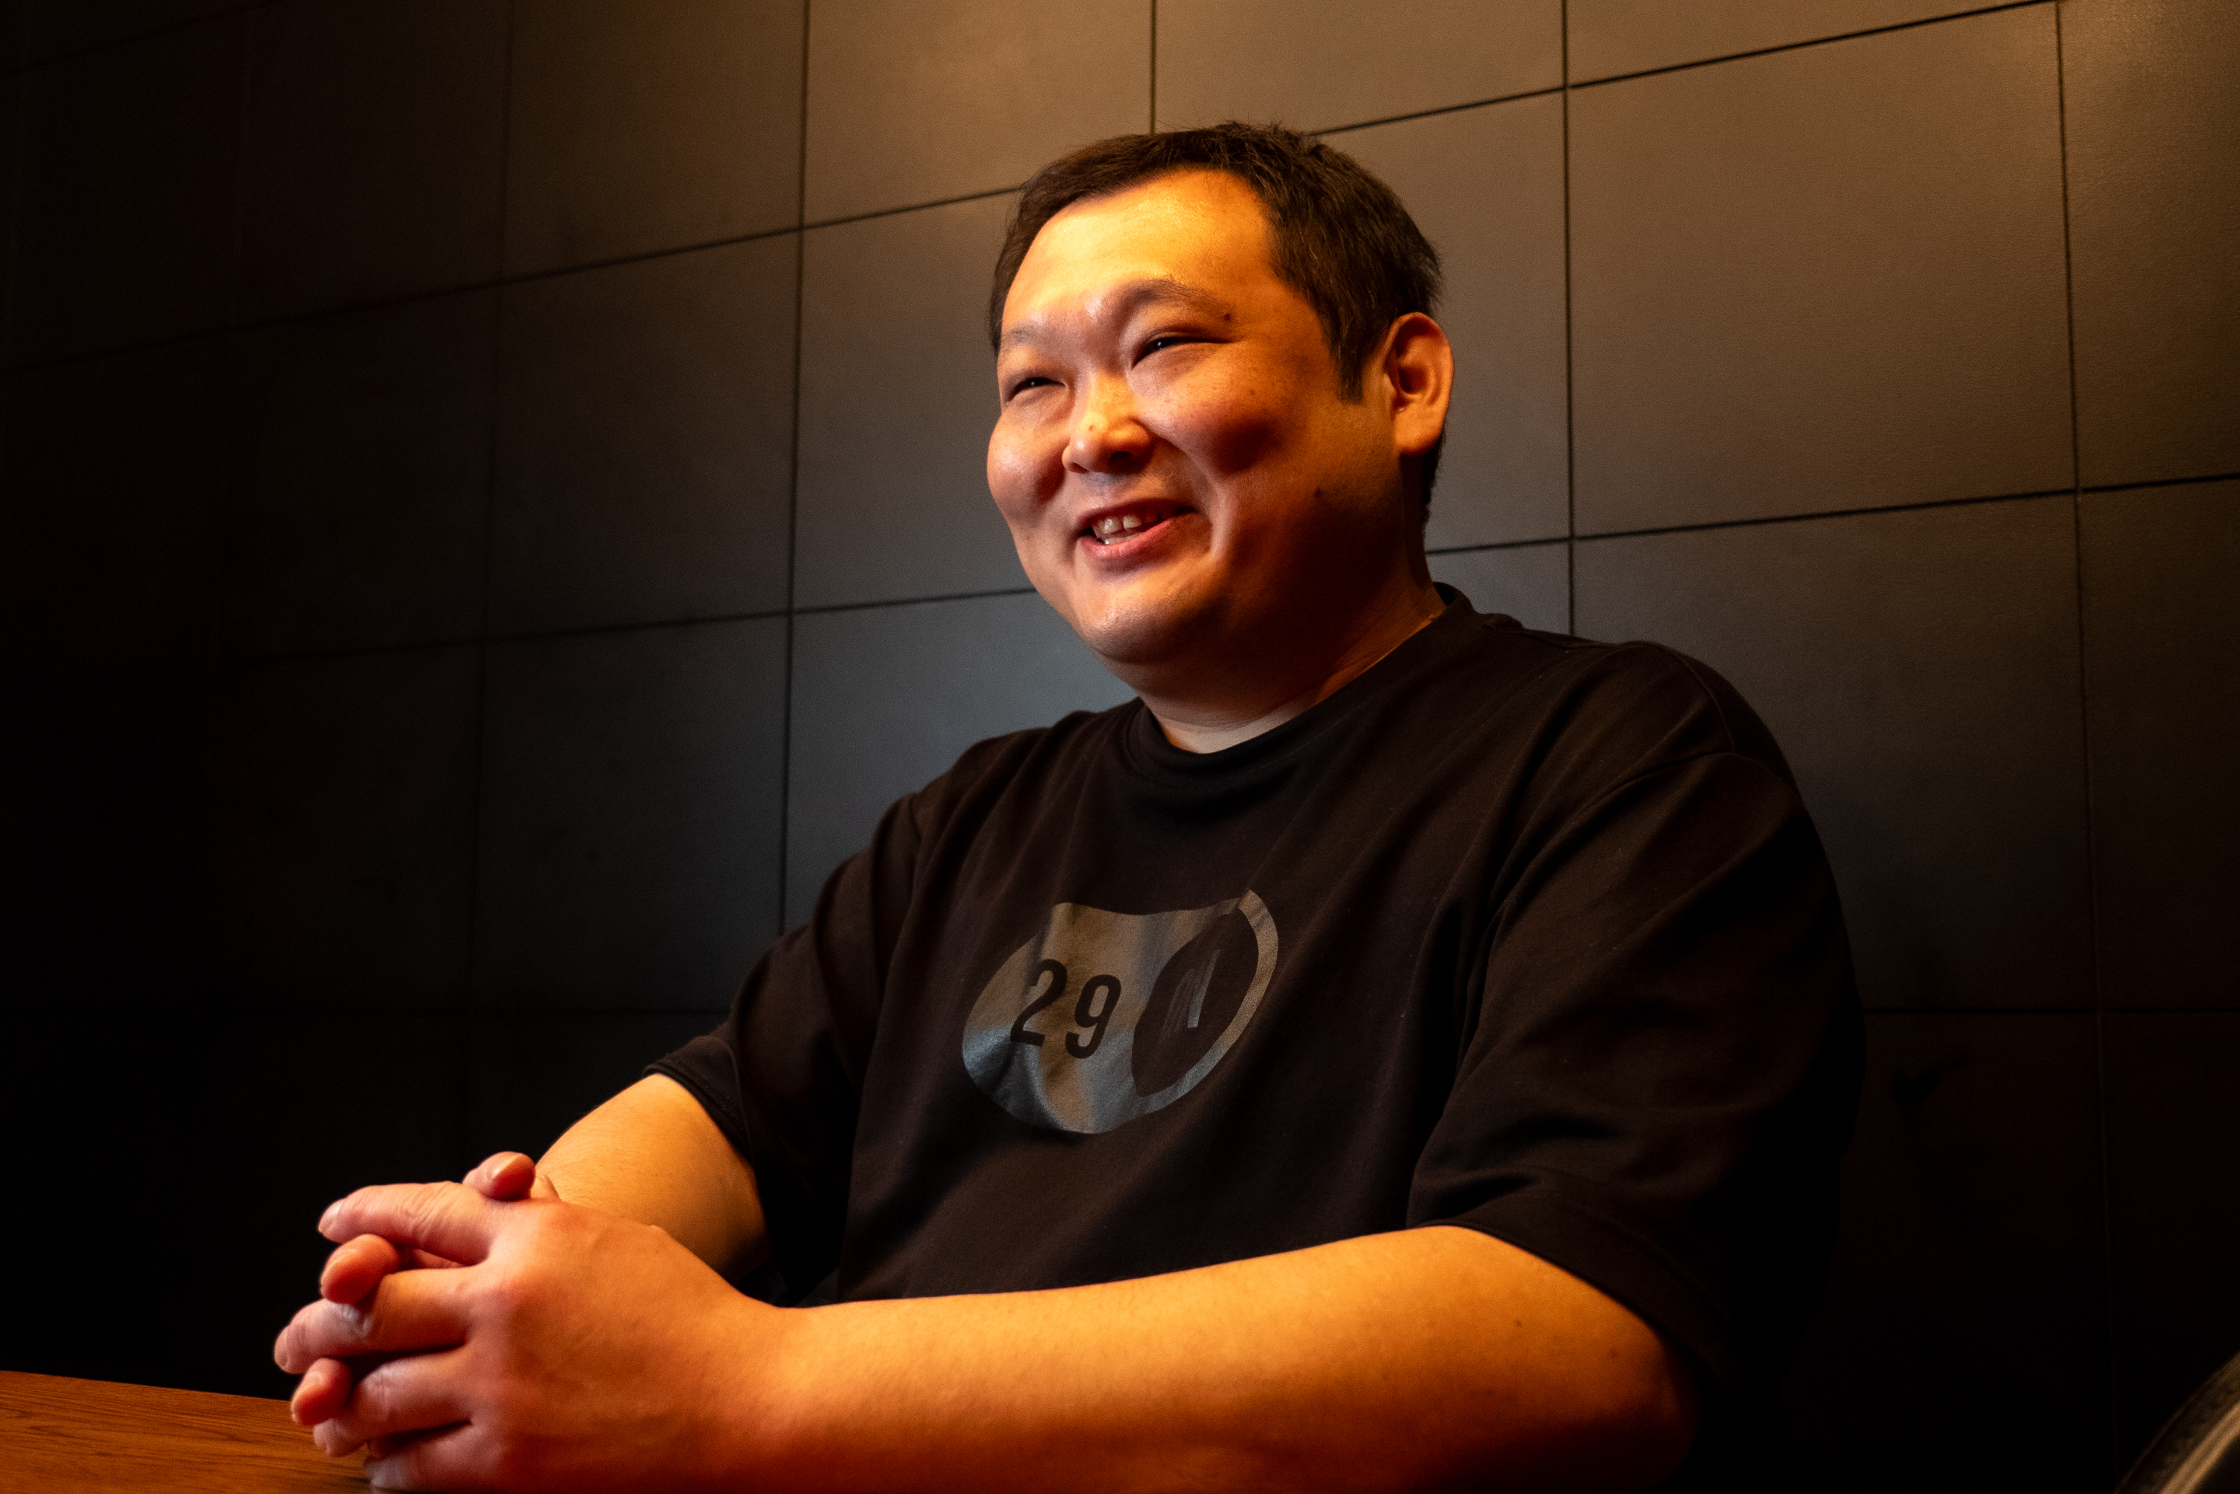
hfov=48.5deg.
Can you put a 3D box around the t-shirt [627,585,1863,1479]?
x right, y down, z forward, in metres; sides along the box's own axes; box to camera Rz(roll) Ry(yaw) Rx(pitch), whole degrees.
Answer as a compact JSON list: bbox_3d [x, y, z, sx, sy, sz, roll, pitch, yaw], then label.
[{"bbox_3d":[0.078,0.195,1.150,0.540,0.560,0.360,-4,-8,37],"label":"t-shirt"}]

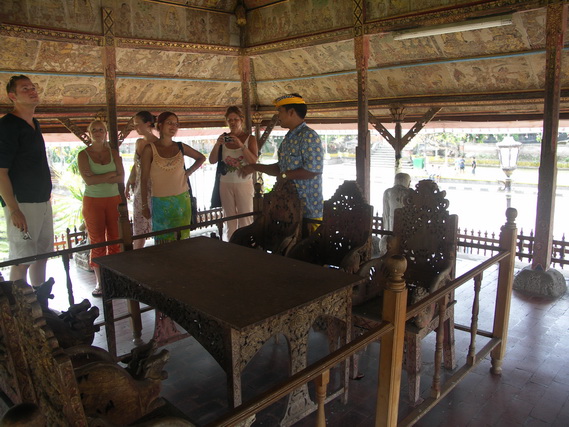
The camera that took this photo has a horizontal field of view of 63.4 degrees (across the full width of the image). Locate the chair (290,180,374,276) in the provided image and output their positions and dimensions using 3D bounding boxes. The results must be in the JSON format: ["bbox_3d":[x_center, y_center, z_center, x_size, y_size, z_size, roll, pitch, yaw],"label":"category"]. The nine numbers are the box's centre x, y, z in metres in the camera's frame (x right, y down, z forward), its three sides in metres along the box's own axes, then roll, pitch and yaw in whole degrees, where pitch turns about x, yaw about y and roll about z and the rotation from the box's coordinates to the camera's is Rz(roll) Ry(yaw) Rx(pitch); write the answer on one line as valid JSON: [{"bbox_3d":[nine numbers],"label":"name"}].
[{"bbox_3d":[0.275,0.350,3.166,0.570,1.140,0.495,-12,15,-43],"label":"chair"}]

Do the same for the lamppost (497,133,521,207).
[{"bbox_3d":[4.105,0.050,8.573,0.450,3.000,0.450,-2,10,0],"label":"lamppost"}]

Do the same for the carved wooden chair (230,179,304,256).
[{"bbox_3d":[-0.176,0.291,3.619,0.570,1.120,0.490,-12,15,-43],"label":"carved wooden chair"}]

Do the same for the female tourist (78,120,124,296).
[{"bbox_3d":[-1.723,-0.050,4.333,0.450,1.630,0.310,-3,11,-7],"label":"female tourist"}]

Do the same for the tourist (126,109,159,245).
[{"bbox_3d":[-1.358,-0.117,4.465,0.360,1.690,0.420,-5,11,-17],"label":"tourist"}]

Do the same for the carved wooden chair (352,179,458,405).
[{"bbox_3d":[0.709,0.402,2.729,0.570,1.170,0.490,-12,15,-43],"label":"carved wooden chair"}]

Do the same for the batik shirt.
[{"bbox_3d":[0.152,-0.385,4.120,0.300,0.850,0.500,-6,11,-21],"label":"batik shirt"}]

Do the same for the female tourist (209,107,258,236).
[{"bbox_3d":[-0.488,-0.140,4.405,0.470,1.700,0.380,0,11,8],"label":"female tourist"}]

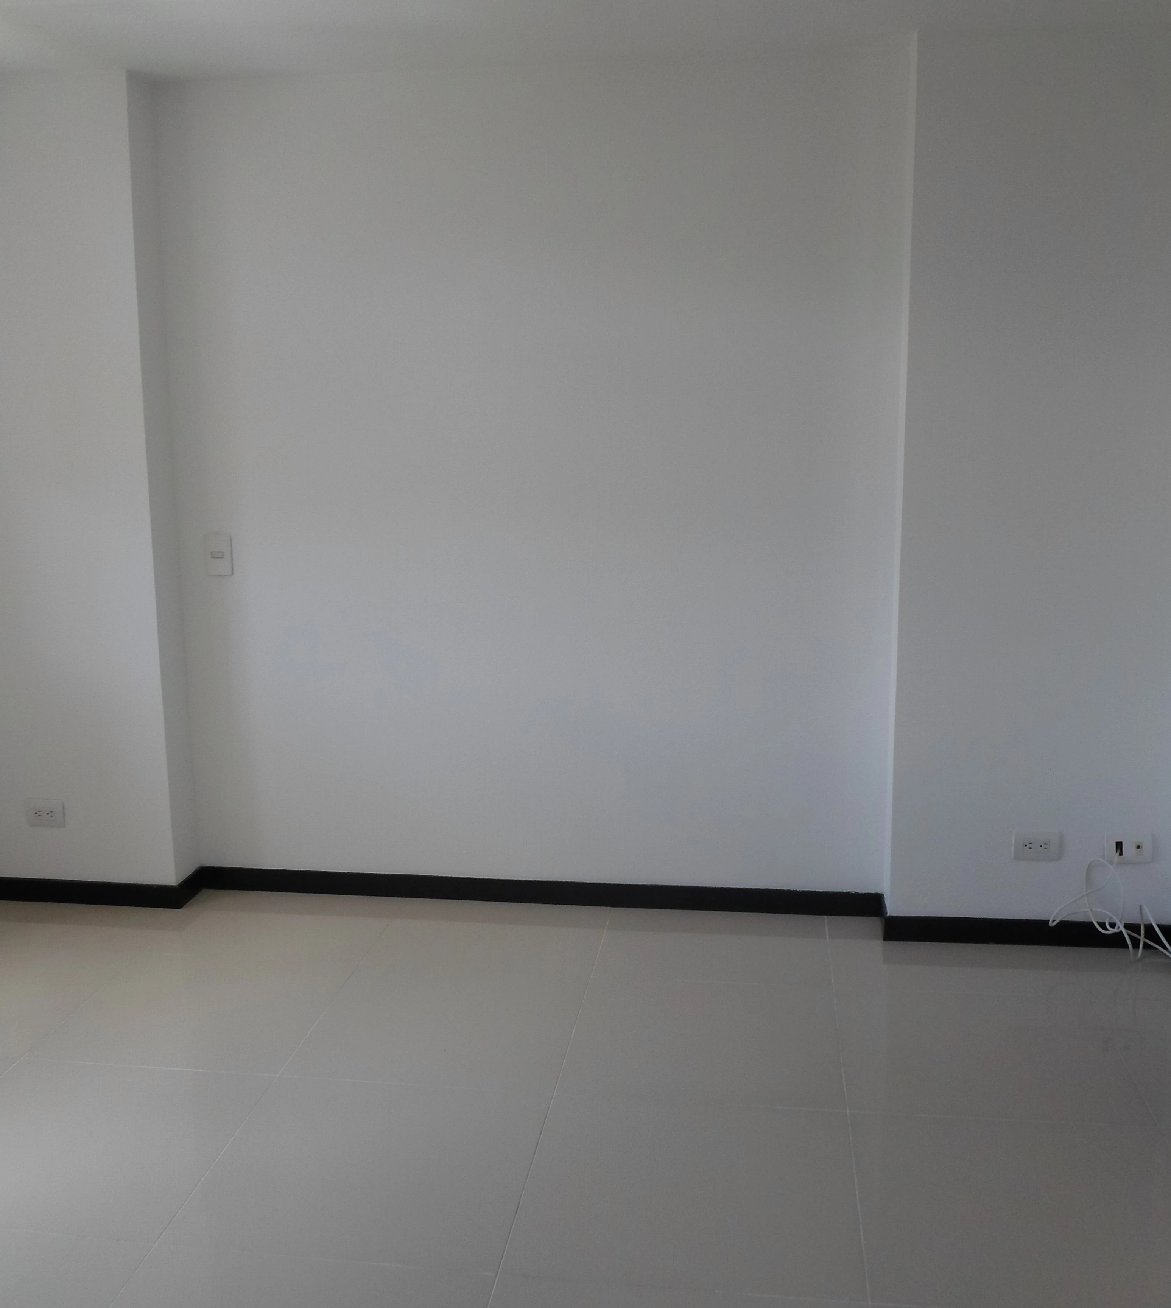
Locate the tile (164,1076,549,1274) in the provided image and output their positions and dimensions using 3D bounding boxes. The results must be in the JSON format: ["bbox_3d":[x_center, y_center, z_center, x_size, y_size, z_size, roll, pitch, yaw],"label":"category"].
[{"bbox_3d":[-0.403,0.979,2.423,0.602,0.010,0.592,1,10,8],"label":"tile"}]

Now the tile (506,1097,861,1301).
[{"bbox_3d":[0.197,0.988,2.340,0.602,0.010,0.592,1,10,8],"label":"tile"}]

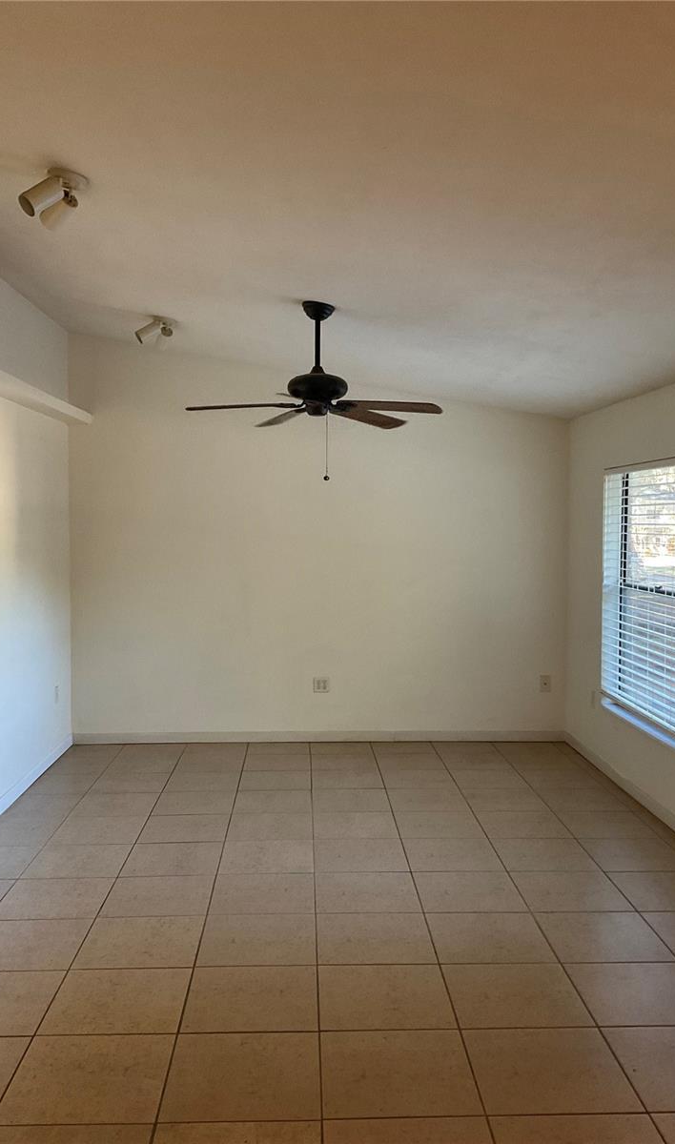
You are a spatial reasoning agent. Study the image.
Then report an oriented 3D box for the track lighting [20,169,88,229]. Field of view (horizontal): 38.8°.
[{"bbox_3d":[-0.975,-1.290,3.353,0.235,0.183,0.220,0,3,-2],"label":"track lighting"}]

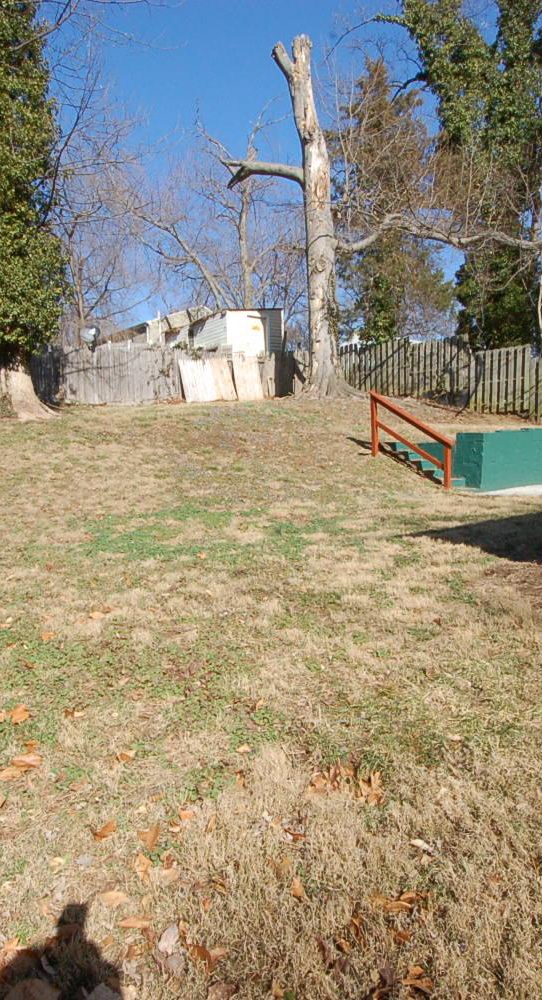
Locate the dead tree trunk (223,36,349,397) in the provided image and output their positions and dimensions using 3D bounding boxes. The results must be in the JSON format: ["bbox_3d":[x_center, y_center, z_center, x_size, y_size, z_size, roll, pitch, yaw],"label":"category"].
[{"bbox_3d":[0.488,-8.970,20.000,3.700,10.900,1.900,0,2,0],"label":"dead tree trunk"}]

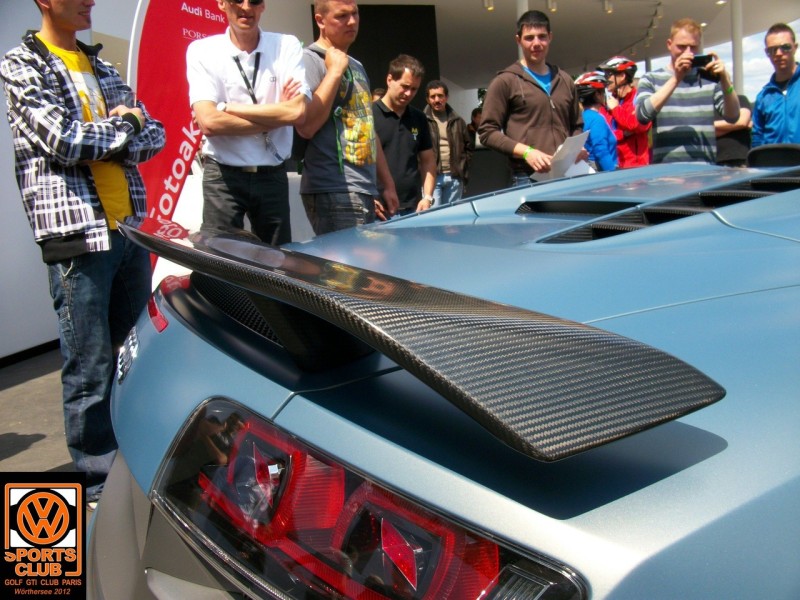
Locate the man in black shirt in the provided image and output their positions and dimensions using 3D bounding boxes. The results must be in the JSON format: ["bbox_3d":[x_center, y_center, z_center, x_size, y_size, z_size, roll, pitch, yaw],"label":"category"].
[{"bbox_3d":[-0.050,-0.370,3.870,0.500,1.630,0.430,-4,13,-17],"label":"man in black shirt"}]

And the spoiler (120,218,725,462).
[{"bbox_3d":[-0.186,-0.025,1.186,0.270,0.160,1.450,-7,15,-29],"label":"spoiler"}]

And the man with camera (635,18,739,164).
[{"bbox_3d":[1.450,-0.560,4.150,0.530,1.780,0.480,2,13,7],"label":"man with camera"}]

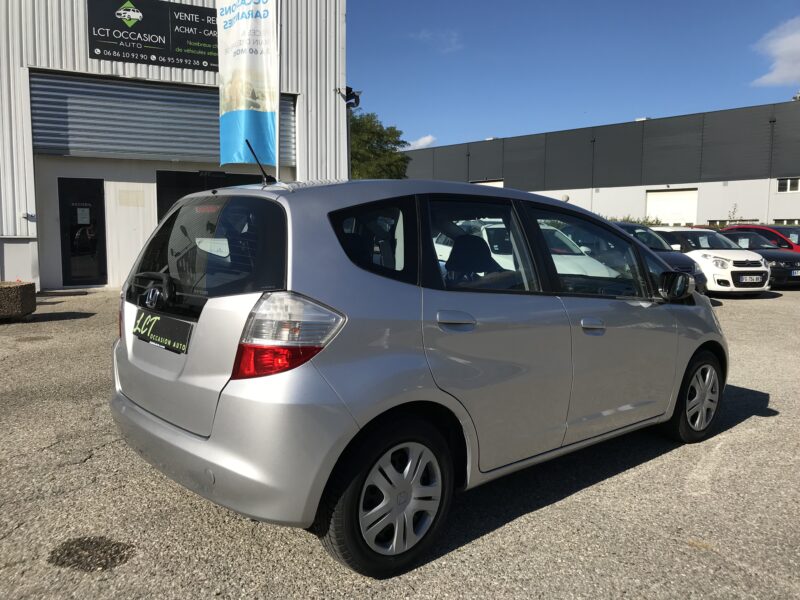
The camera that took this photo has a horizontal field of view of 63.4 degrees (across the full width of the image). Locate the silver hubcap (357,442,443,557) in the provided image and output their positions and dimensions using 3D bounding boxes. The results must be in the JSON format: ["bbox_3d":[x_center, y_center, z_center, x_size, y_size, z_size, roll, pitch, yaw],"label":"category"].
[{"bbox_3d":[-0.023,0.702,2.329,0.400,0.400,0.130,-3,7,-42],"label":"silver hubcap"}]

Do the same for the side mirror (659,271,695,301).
[{"bbox_3d":[1.467,-0.074,3.421,0.115,0.145,0.180,-3,7,-42],"label":"side mirror"}]

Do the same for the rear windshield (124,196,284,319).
[{"bbox_3d":[-0.795,-0.170,2.550,1.220,0.510,0.130,7,-17,47],"label":"rear windshield"}]

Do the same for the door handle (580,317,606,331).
[{"bbox_3d":[0.886,0.108,2.980,0.210,0.060,0.055,-3,7,-42],"label":"door handle"}]

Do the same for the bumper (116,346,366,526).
[{"bbox_3d":[-0.819,0.393,2.591,0.390,0.540,1.660,-3,7,-42],"label":"bumper"}]

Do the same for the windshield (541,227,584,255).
[{"bbox_3d":[1.874,-0.839,9.182,1.380,0.170,0.740,-1,41,-16],"label":"windshield"}]

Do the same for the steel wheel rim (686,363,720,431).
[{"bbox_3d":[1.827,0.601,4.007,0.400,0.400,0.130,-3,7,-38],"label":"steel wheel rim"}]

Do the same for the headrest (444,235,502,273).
[{"bbox_3d":[0.338,-0.223,3.106,0.130,0.190,0.270,-3,7,-42],"label":"headrest"}]

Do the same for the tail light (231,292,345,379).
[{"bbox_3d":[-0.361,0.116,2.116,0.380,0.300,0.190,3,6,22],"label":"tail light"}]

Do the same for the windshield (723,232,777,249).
[{"bbox_3d":[8.293,-1.386,15.375,1.380,0.170,0.760,-1,41,-20],"label":"windshield"}]

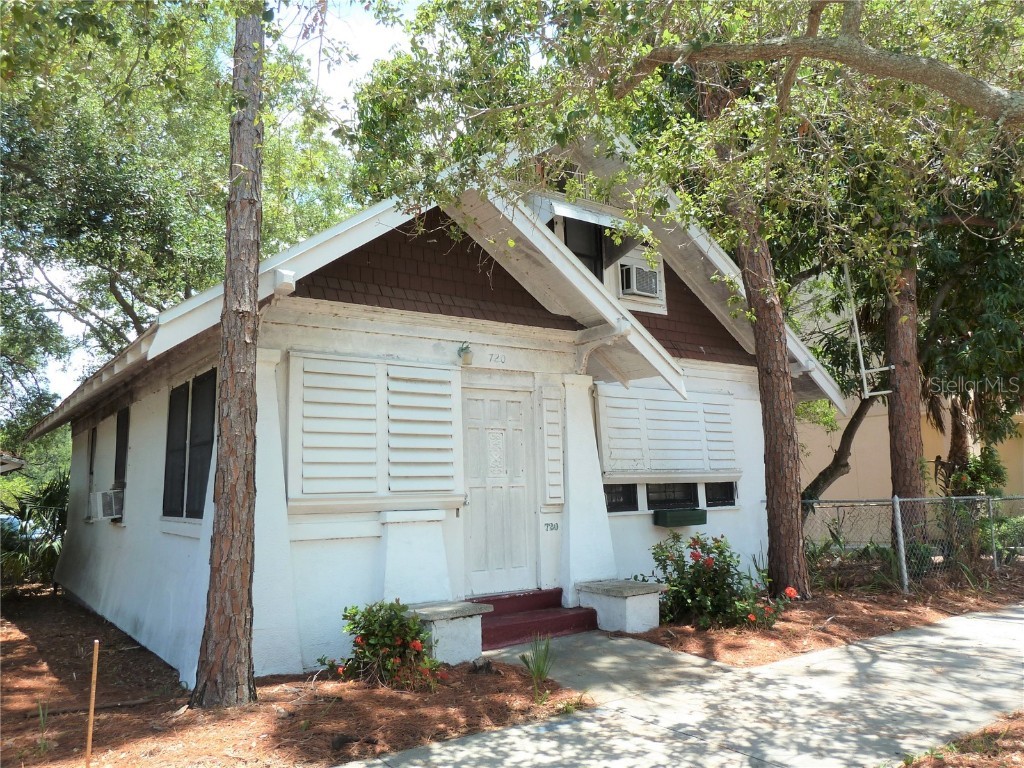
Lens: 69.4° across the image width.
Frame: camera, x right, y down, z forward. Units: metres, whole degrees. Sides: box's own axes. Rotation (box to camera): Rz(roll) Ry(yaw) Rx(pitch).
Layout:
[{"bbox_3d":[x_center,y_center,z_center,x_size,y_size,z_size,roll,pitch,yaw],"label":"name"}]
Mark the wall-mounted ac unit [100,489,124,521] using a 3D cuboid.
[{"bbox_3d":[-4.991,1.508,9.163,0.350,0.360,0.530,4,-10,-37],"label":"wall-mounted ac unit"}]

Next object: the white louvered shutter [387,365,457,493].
[{"bbox_3d":[-0.833,0.415,6.842,0.690,1.160,0.060,4,-9,-37],"label":"white louvered shutter"}]

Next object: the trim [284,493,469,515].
[{"bbox_3d":[-1.154,1.061,6.539,1.720,0.125,0.110,4,-10,-35],"label":"trim"}]

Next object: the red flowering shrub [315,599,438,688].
[{"bbox_3d":[-1.010,1.978,5.680,0.730,0.570,0.600,4,-9,-37],"label":"red flowering shrub"}]

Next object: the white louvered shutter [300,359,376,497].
[{"bbox_3d":[-1.492,0.369,6.437,0.690,1.160,0.060,4,-10,-35],"label":"white louvered shutter"}]

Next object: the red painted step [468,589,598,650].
[{"bbox_3d":[0.127,2.261,7.189,1.500,0.410,0.390,4,-9,-37],"label":"red painted step"}]

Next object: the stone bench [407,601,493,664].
[{"bbox_3d":[-0.597,2.162,6.478,0.640,0.430,0.620,4,-9,-37],"label":"stone bench"}]

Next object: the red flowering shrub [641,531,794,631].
[{"bbox_3d":[2.102,1.999,7.600,1.150,0.880,0.920,4,-9,-37],"label":"red flowering shrub"}]

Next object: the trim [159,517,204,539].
[{"bbox_3d":[-3.072,1.320,6.828,0.070,0.170,1.620,4,-10,-37],"label":"trim"}]

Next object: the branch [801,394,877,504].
[{"bbox_3d":[5.033,1.010,11.400,1.120,1.700,0.450,-2,-7,0],"label":"branch"}]

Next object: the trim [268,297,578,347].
[{"bbox_3d":[-0.646,-0.582,7.099,3.320,0.145,0.120,4,-10,-35],"label":"trim"}]

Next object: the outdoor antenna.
[{"bbox_3d":[5.028,-0.752,10.400,0.620,1.850,0.300,-6,-9,25],"label":"outdoor antenna"}]

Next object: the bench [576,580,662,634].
[{"bbox_3d":[1.104,2.250,7.507,0.570,0.390,0.740,4,-10,-35],"label":"bench"}]

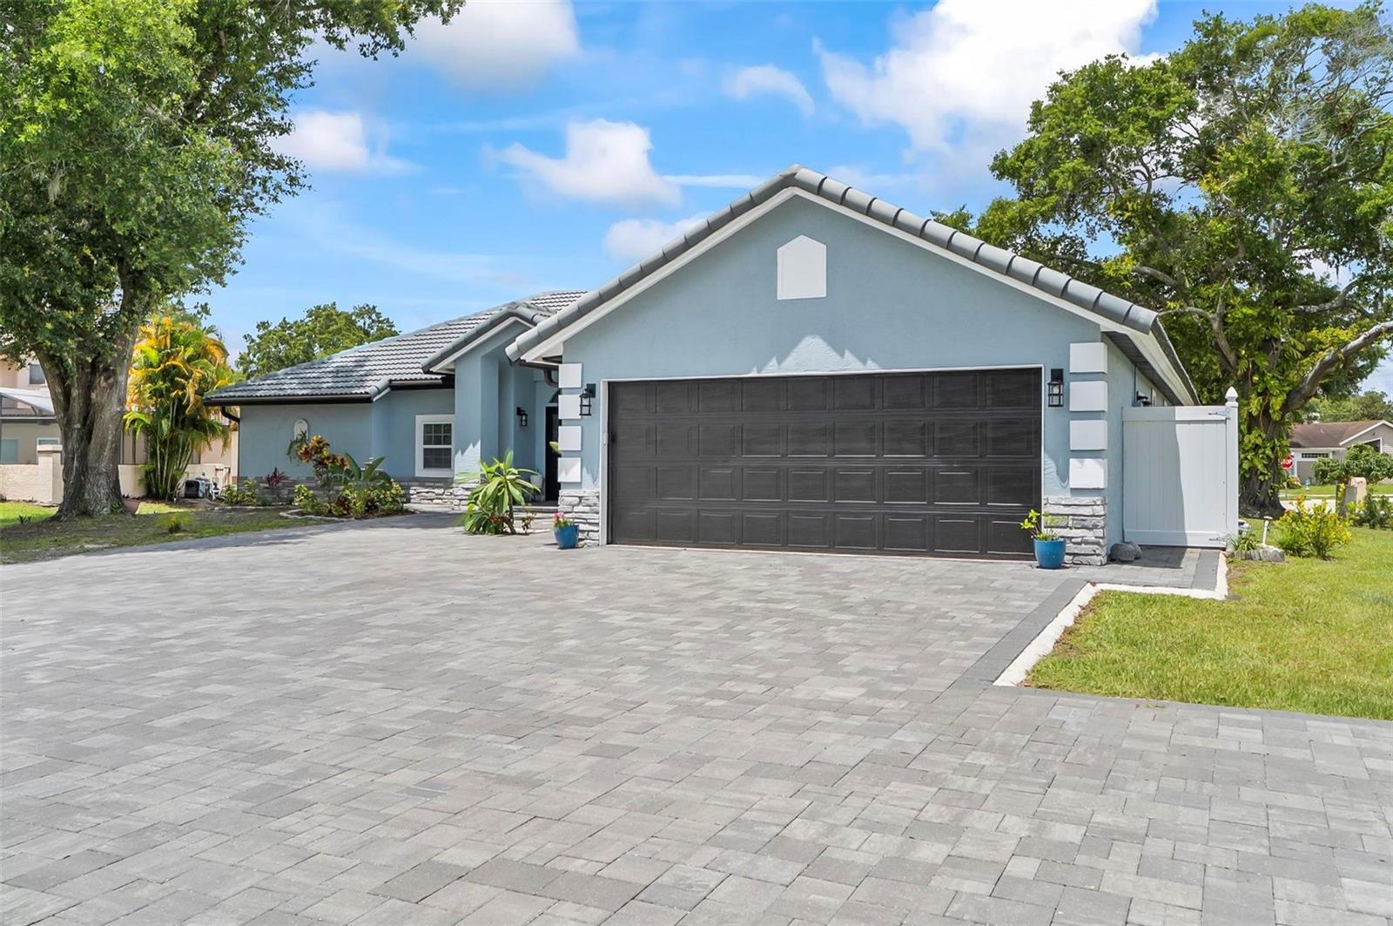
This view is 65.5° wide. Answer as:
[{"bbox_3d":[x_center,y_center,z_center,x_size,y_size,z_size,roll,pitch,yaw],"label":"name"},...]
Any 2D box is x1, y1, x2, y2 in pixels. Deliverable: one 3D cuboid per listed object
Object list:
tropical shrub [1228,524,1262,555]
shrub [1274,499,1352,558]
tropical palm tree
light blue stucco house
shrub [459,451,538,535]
[{"bbox_3d":[6.530,0.910,12.850,0.390,0.380,0.380,0,0,27],"label":"tropical shrub"},{"bbox_3d":[7.180,0.765,12.600,0.840,0.700,0.780,0,0,29],"label":"shrub"},{"bbox_3d":[-13.800,-1.470,28.800,2.950,5.000,2.900,0,0,-26],"label":"tropical palm tree"},{"bbox_3d":[-0.150,-1.620,24.300,20.600,5.400,19.800,0,0,26],"label":"light blue stucco house"},{"bbox_3d":[-3.020,0.455,16.400,1.200,1.250,1.150,0,0,0],"label":"shrub"}]

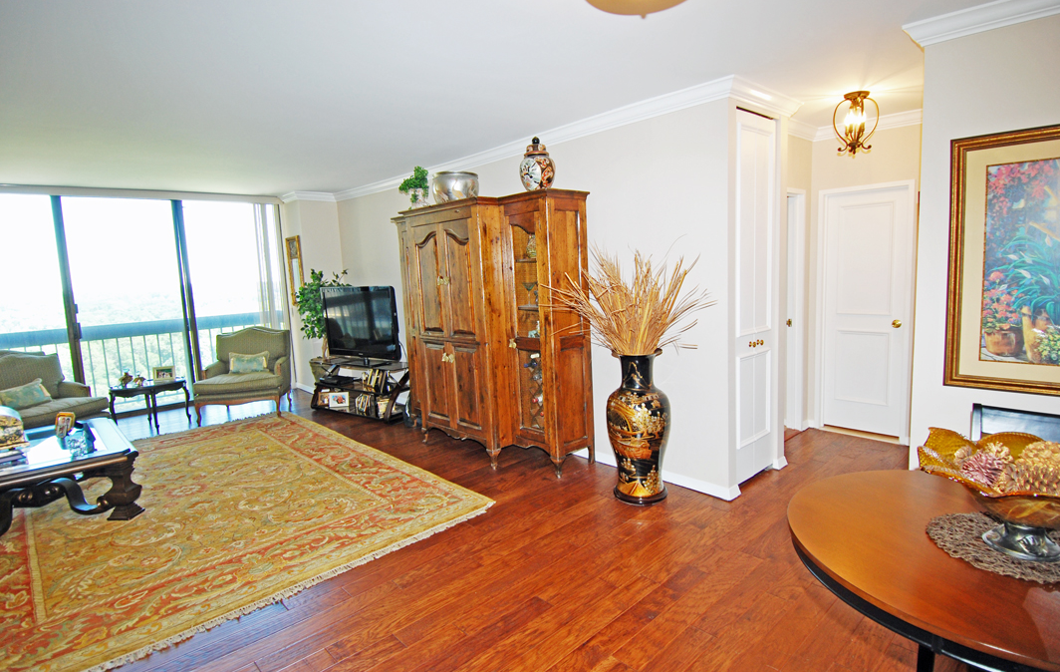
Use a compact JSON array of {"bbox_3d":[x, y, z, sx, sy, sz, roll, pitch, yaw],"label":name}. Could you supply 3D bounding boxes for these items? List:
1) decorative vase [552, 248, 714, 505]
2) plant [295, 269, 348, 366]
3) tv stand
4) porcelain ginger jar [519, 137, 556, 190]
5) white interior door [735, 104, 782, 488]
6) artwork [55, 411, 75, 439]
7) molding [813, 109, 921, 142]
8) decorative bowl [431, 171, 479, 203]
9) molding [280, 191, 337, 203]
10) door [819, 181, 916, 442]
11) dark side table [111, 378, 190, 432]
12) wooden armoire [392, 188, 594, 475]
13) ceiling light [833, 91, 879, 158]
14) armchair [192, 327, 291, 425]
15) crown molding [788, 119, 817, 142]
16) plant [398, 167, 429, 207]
[{"bbox_3d":[0.651,0.282,3.408,0.860,1.602,0.980,-10,10,-43],"label":"decorative vase"},{"bbox_3d":[-2.557,0.003,6.611,0.610,1.660,0.580,-10,11,-43],"label":"plant"},{"bbox_3d":[-1.899,0.592,6.118,1.440,0.560,0.450,2,9,34],"label":"tv stand"},{"bbox_3d":[0.046,-1.236,3.896,0.265,0.402,0.265,-3,7,0],"label":"porcelain ginger jar"},{"bbox_3d":[1.517,-0.217,3.627,0.680,2.450,0.045,-10,11,-43],"label":"white interior door"},{"bbox_3d":[-3.593,0.680,4.122,0.130,0.195,0.030,-3,-7,1],"label":"artwork"},{"bbox_3d":[2.660,-1.656,4.157,0.070,0.100,0.840,-10,11,-43],"label":"molding"},{"bbox_3d":[-0.634,-1.224,4.523,0.390,0.272,0.390,-3,7,0],"label":"decorative bowl"},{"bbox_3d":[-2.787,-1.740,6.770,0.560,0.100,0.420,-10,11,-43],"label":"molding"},{"bbox_3d":[2.733,-0.176,4.362,0.070,2.036,0.640,-10,10,-43],"label":"door"},{"bbox_3d":[-4.099,0.773,5.765,0.480,0.520,0.480,-3,8,3],"label":"dark side table"},{"bbox_3d":[-0.500,-0.049,4.633,0.665,2.084,2.175,-10,11,-43],"label":"wooden armoire"},{"bbox_3d":[2.160,-1.393,3.506,0.295,0.372,0.295,-10,10,-43],"label":"ceiling light"},{"bbox_3d":[-3.312,0.446,6.203,0.820,0.944,0.820,-5,8,-16],"label":"armchair"},{"bbox_3d":[2.147,-1.618,4.152,0.750,0.096,0.070,-10,10,-43],"label":"crown molding"},{"bbox_3d":[-1.057,-1.322,4.882,0.260,0.416,0.280,-10,10,-43],"label":"plant"}]

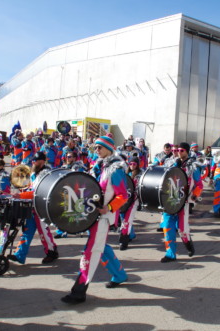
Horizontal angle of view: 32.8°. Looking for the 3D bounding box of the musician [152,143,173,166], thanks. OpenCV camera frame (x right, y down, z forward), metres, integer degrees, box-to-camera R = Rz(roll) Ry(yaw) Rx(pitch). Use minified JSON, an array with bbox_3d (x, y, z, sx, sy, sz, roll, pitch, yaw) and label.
[{"bbox_3d":[1.216,0.400,8.324,0.600,1.710,0.500,4,5,21],"label":"musician"}]

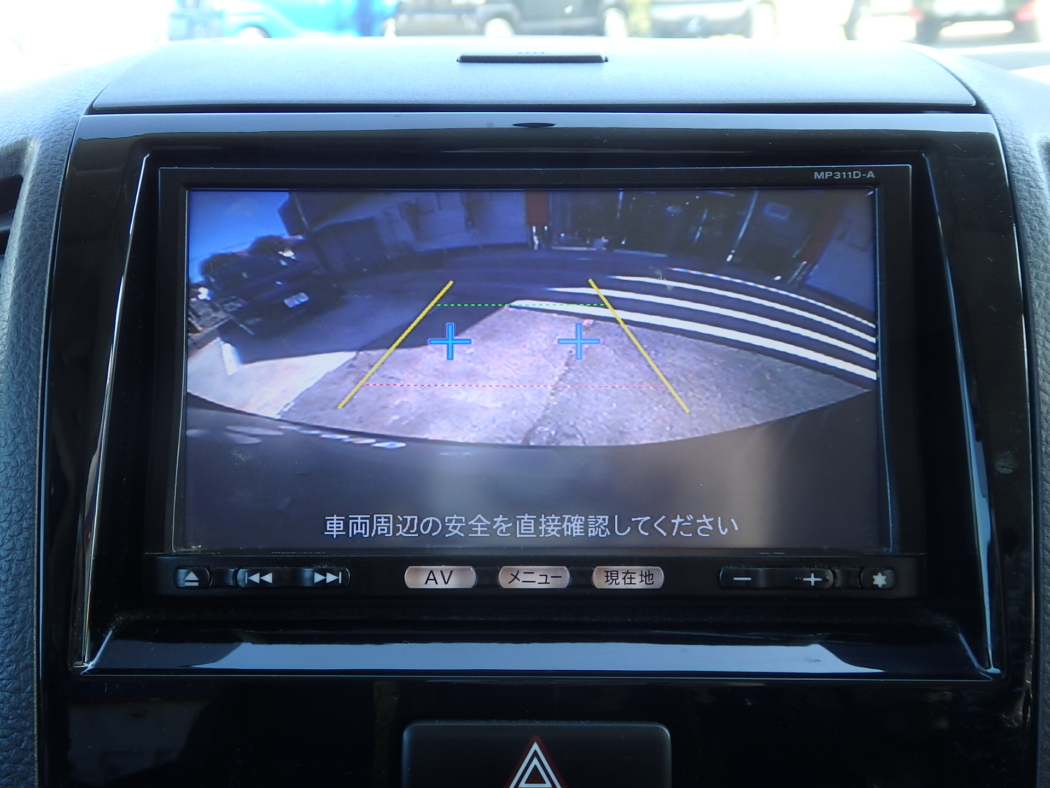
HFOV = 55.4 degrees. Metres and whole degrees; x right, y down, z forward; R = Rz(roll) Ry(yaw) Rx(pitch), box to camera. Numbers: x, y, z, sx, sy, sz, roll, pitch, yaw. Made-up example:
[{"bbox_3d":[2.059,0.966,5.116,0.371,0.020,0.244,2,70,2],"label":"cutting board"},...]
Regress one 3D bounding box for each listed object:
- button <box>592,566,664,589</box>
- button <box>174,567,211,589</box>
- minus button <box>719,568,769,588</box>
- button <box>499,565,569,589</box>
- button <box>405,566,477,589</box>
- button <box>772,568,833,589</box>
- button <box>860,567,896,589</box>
[{"bbox_3d":[0.023,0.041,0.227,0.016,0.005,0.004,0,-5,1],"label":"button"},{"bbox_3d":[-0.075,0.042,0.228,0.008,0.005,0.004,0,-5,1],"label":"button"},{"bbox_3d":[0.049,0.041,0.226,0.011,0.004,0.004,0,-5,1],"label":"minus button"},{"bbox_3d":[0.002,0.041,0.227,0.016,0.005,0.004,0,-5,1],"label":"button"},{"bbox_3d":[-0.019,0.042,0.227,0.016,0.005,0.004,0,-5,1],"label":"button"},{"bbox_3d":[0.063,0.042,0.226,0.014,0.005,0.004,0,-5,1],"label":"button"},{"bbox_3d":[0.079,0.042,0.226,0.008,0.005,0.004,0,-5,1],"label":"button"}]

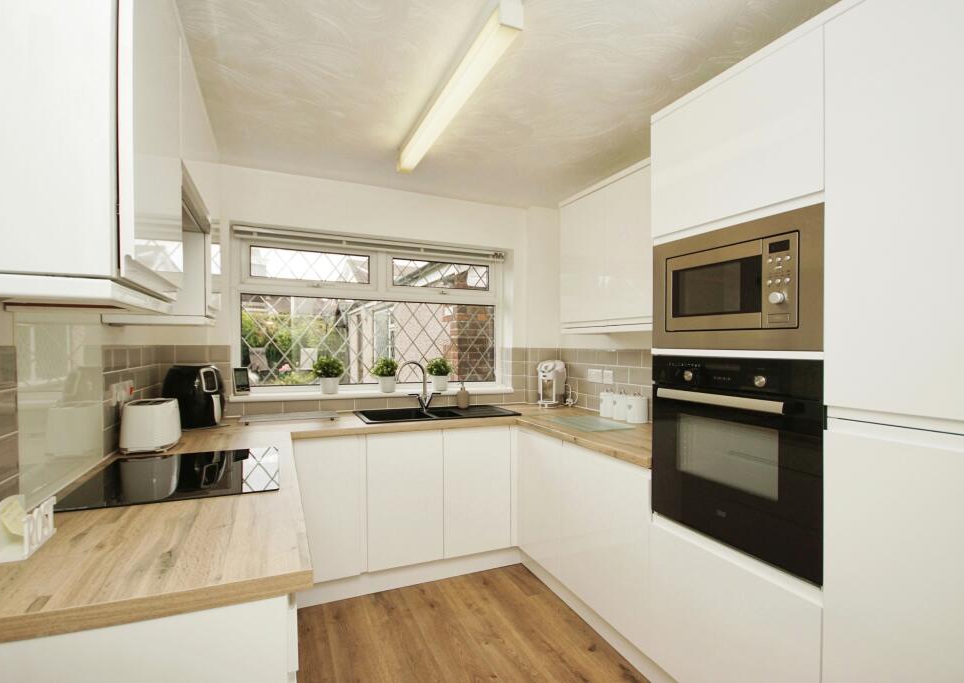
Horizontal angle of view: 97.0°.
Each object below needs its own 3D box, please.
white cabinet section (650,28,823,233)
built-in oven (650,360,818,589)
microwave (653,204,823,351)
[{"bbox_3d":[1.045,-0.618,1.510,0.560,0.450,0.590,1,-1,-24],"label":"white cabinet section"},{"bbox_3d":[1.031,0.362,1.517,0.570,0.608,0.582,1,-1,-24],"label":"built-in oven"},{"bbox_3d":[0.955,-0.167,1.455,0.400,0.390,0.585,1,-1,-24],"label":"microwave"}]

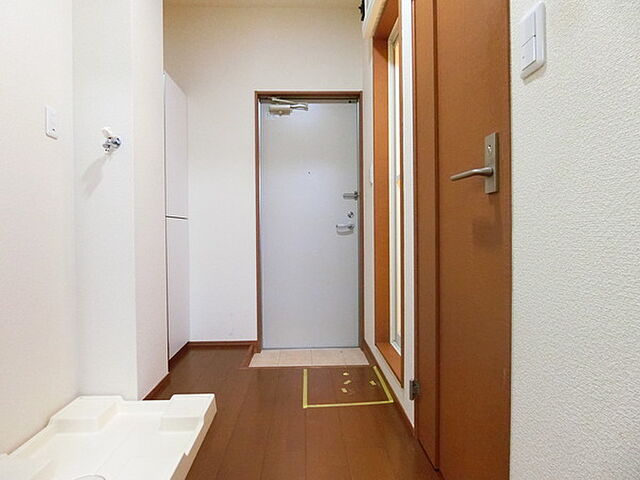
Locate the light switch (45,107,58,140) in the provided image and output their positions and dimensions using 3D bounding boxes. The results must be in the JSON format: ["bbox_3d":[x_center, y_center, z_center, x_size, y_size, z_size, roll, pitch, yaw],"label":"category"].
[{"bbox_3d":[-1.124,-0.493,1.486,0.011,0.119,0.071,0,1,-2],"label":"light switch"}]

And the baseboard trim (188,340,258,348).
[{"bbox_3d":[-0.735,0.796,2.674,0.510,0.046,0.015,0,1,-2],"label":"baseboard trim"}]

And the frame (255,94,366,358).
[{"bbox_3d":[-0.072,-0.136,2.737,0.825,1.987,0.110,0,1,-2],"label":"frame"}]

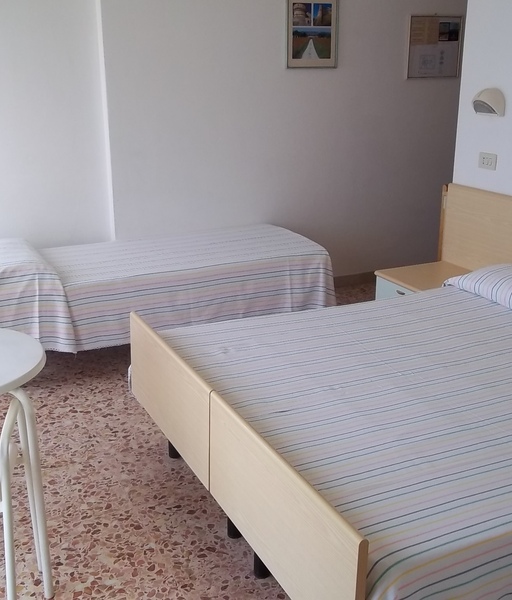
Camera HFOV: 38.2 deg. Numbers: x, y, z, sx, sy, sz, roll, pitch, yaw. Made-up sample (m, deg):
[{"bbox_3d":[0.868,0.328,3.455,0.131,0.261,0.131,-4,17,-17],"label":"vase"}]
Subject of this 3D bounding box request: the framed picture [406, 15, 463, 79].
[{"bbox_3d":[1.230,-1.741,5.096,0.440,0.402,0.025,-9,20,-24],"label":"framed picture"}]

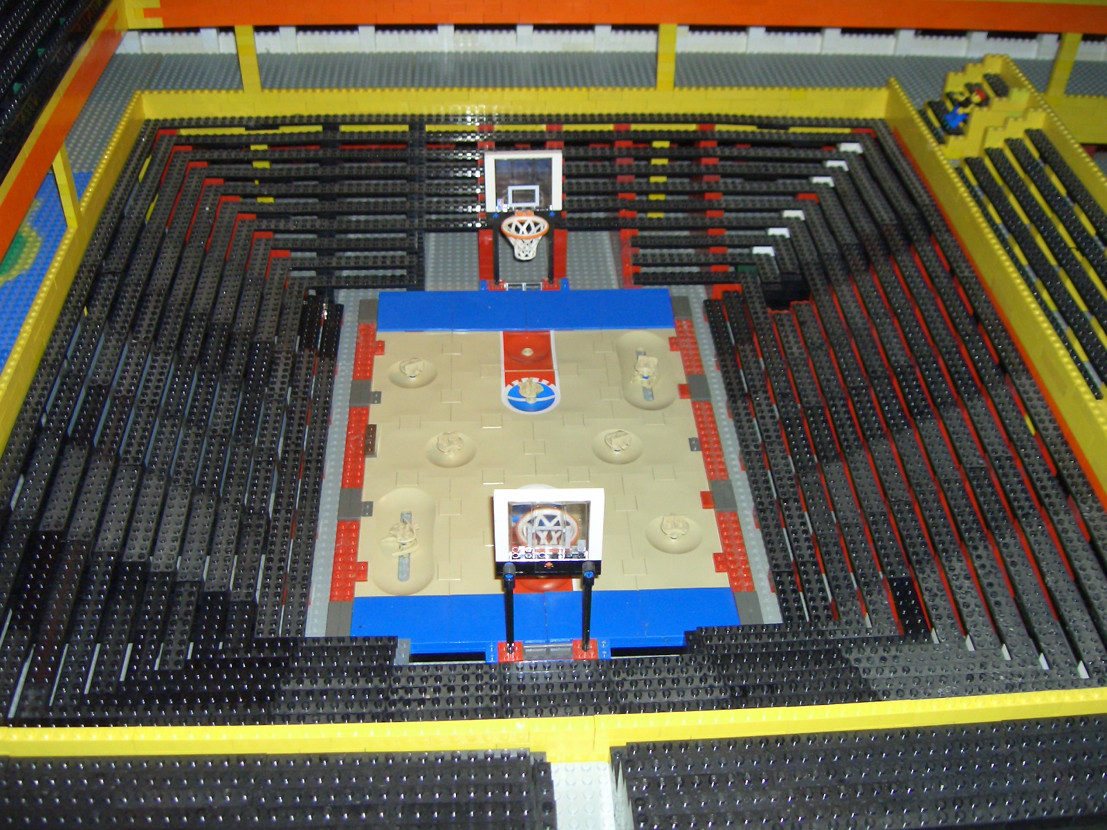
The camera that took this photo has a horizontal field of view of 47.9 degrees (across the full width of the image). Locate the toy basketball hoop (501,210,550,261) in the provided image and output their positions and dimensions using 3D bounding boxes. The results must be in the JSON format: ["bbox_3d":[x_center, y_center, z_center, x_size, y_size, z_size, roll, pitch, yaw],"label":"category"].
[{"bbox_3d":[-0.024,-0.150,1.064,0.040,0.031,0.040,-1,40,-3],"label":"toy basketball hoop"}]

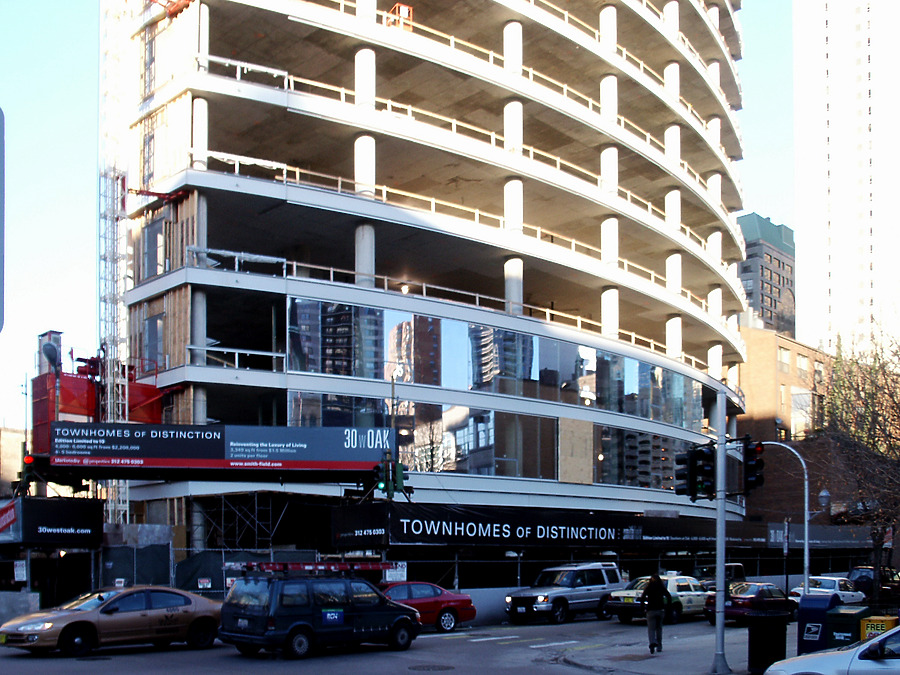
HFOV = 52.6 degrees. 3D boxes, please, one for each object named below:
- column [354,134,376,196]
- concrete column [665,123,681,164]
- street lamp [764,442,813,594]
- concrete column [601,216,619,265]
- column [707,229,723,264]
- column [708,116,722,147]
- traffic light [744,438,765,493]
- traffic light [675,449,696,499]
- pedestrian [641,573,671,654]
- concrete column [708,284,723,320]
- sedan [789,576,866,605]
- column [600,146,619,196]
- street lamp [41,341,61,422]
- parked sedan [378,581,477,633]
[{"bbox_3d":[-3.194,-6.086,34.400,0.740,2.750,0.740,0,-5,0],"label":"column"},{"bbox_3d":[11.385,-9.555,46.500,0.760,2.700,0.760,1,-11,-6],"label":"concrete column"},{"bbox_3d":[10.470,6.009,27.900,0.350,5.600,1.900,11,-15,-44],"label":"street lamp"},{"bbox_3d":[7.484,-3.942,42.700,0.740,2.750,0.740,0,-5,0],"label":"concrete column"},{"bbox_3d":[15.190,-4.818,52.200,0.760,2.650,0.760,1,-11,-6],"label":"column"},{"bbox_3d":[15.725,-11.631,54.000,0.800,2.950,0.800,-8,-12,43],"label":"column"},{"bbox_3d":[4.969,2.104,14.900,0.290,0.860,0.330,12,-18,-42],"label":"traffic light"},{"bbox_3d":[4.094,2.361,15.800,0.400,0.860,0.300,-10,-15,40],"label":"traffic light"},{"bbox_3d":[4.426,5.945,19.600,0.580,1.700,0.400,-5,-14,19],"label":"pedestrian"},{"bbox_3d":[15.551,-1.581,53.300,0.800,2.950,0.800,-8,-12,43],"label":"concrete column"},{"bbox_3d":[17.223,11.505,41.300,4.650,1.420,1.760,10,-15,-43],"label":"sedan"},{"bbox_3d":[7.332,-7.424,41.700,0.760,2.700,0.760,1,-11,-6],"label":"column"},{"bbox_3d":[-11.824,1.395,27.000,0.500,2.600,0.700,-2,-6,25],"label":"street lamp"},{"bbox_3d":[-1.613,7.493,25.300,1.850,1.460,5.050,-8,-12,43],"label":"parked sedan"}]

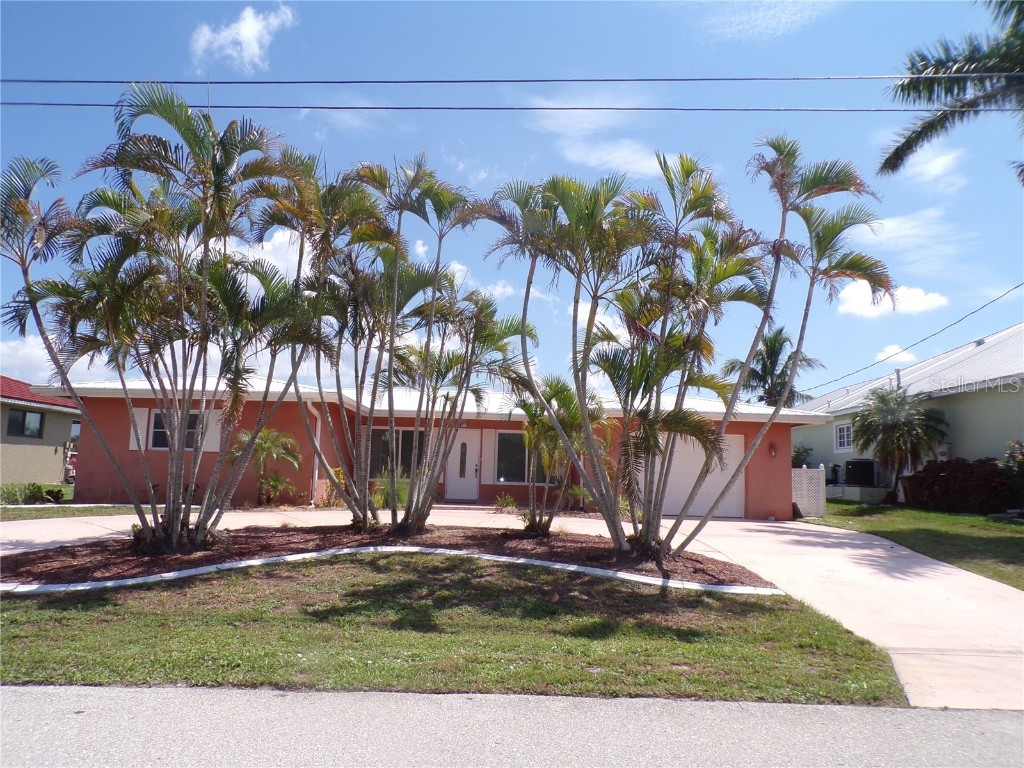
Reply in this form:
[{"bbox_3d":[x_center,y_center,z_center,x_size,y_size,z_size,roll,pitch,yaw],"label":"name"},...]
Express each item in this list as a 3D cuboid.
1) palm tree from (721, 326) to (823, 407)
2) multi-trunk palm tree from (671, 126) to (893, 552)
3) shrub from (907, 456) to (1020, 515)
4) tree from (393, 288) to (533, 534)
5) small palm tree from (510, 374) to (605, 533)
[{"bbox_3d":[12.100,1.190,33.000,4.800,7.800,4.600,1,-6,0],"label":"palm tree"},{"bbox_3d":[4.359,-0.737,11.659,3.640,6.880,2.500,1,-6,0],"label":"multi-trunk palm tree"},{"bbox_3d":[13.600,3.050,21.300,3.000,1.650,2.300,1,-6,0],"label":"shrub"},{"bbox_3d":[-0.920,0.440,13.250,2.600,4.500,2.350,1,-6,0],"label":"tree"},{"bbox_3d":[0.860,1.300,13.350,1.830,2.980,1.750,1,-6,0],"label":"small palm tree"}]

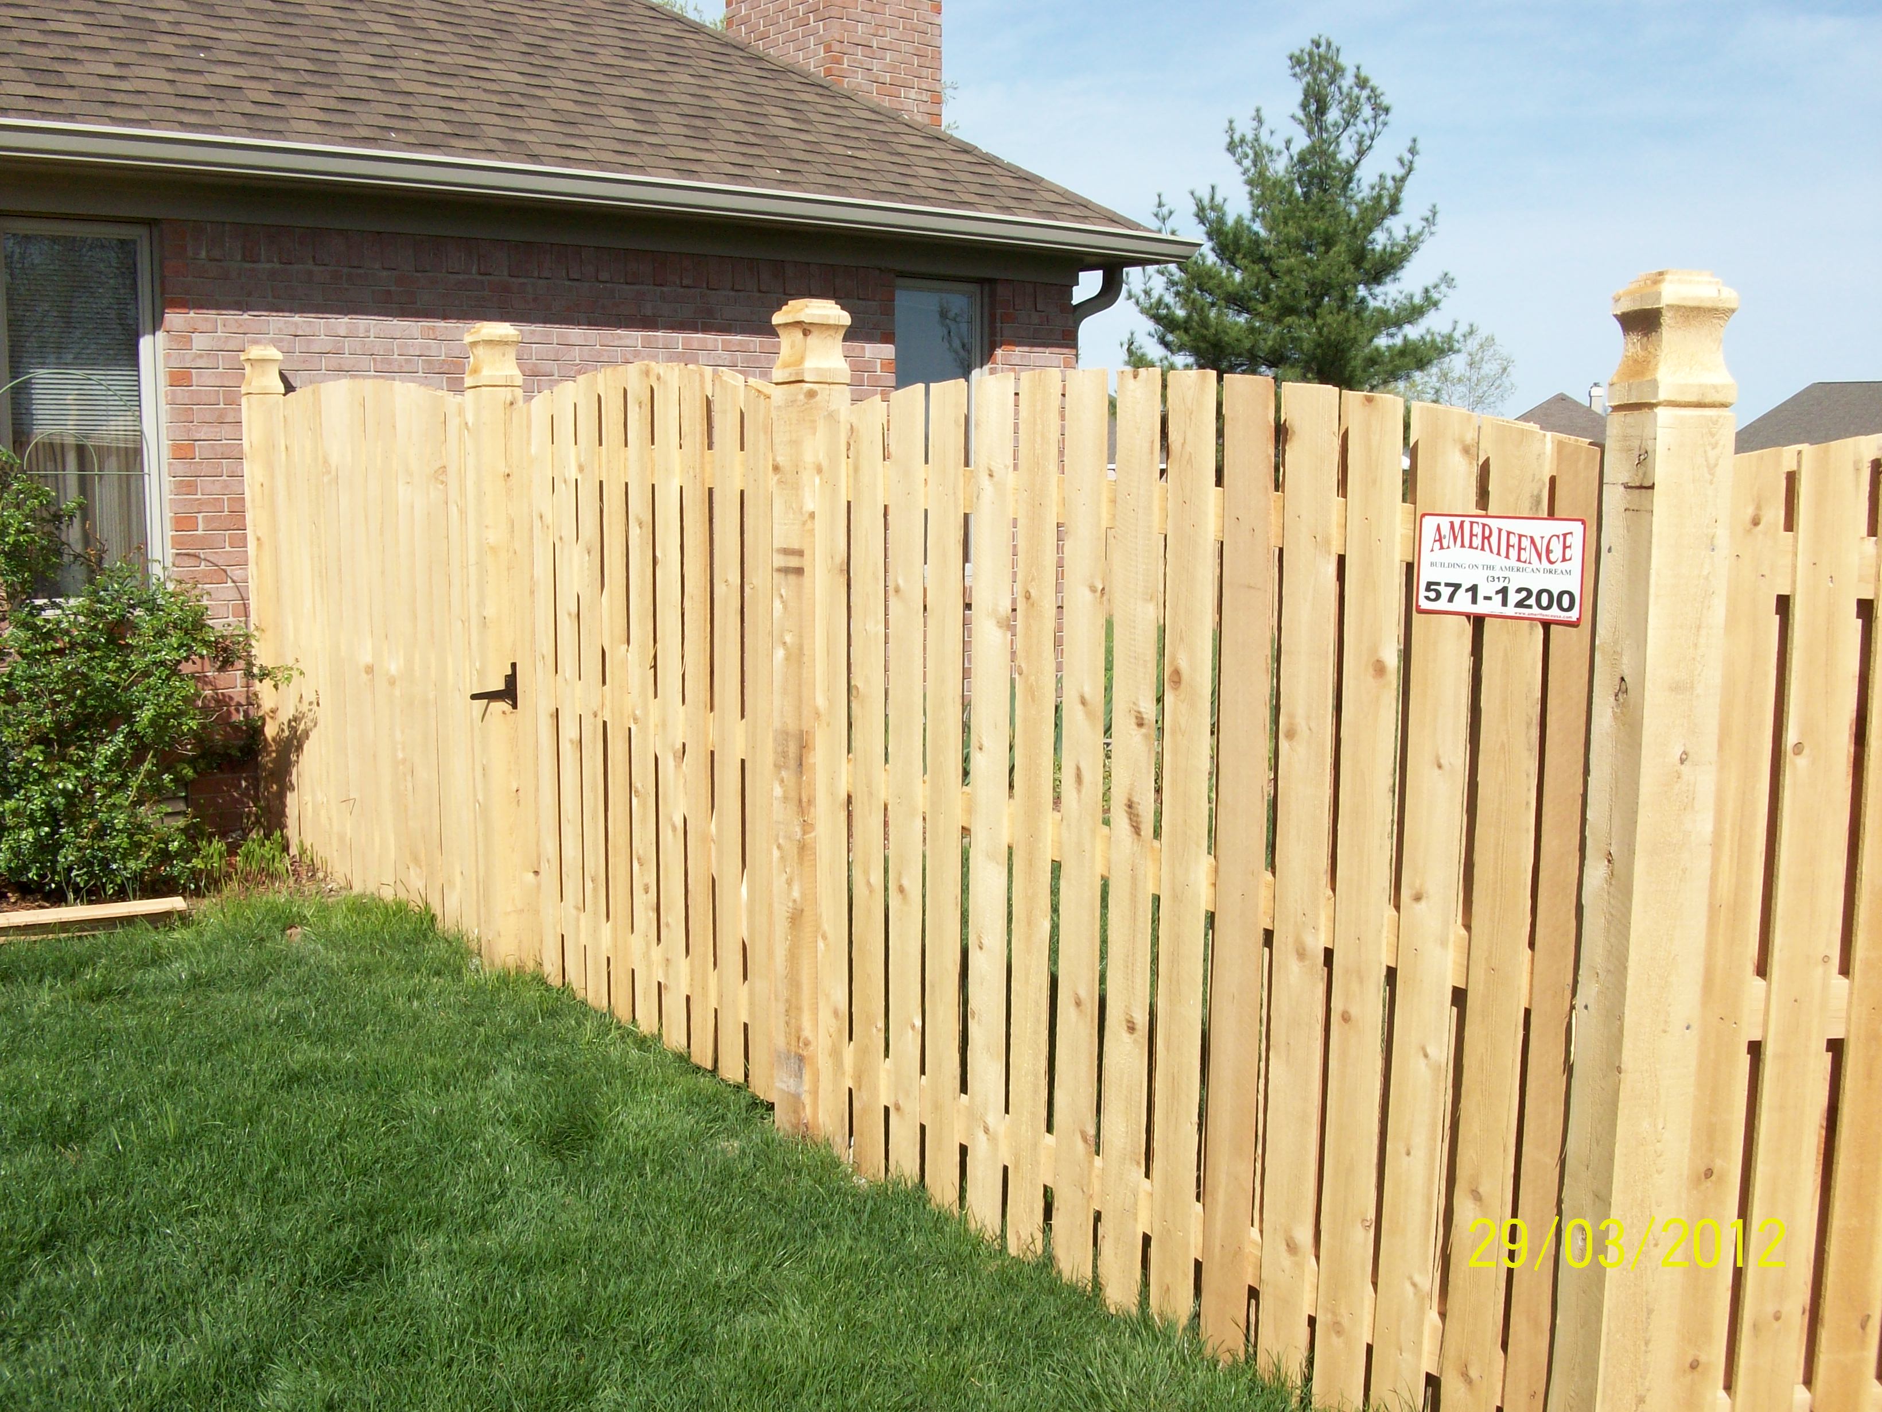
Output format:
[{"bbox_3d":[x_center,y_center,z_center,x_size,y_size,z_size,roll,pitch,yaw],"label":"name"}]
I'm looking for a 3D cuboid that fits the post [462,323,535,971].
[{"bbox_3d":[-1.333,-0.177,5.586,0.127,1.942,0.127,-6,10,-38],"label":"post"}]

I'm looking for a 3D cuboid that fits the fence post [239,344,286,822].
[{"bbox_3d":[-2.605,-0.420,7.183,0.127,1.960,0.127,-6,10,-38],"label":"fence post"}]

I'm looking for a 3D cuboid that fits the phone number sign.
[{"bbox_3d":[0.844,-0.208,2.800,0.005,0.155,0.300,-6,9,-38],"label":"phone number sign"}]

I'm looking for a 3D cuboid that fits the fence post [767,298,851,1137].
[{"bbox_3d":[-0.299,0.040,4.309,0.127,1.943,0.127,-6,10,-38],"label":"fence post"}]

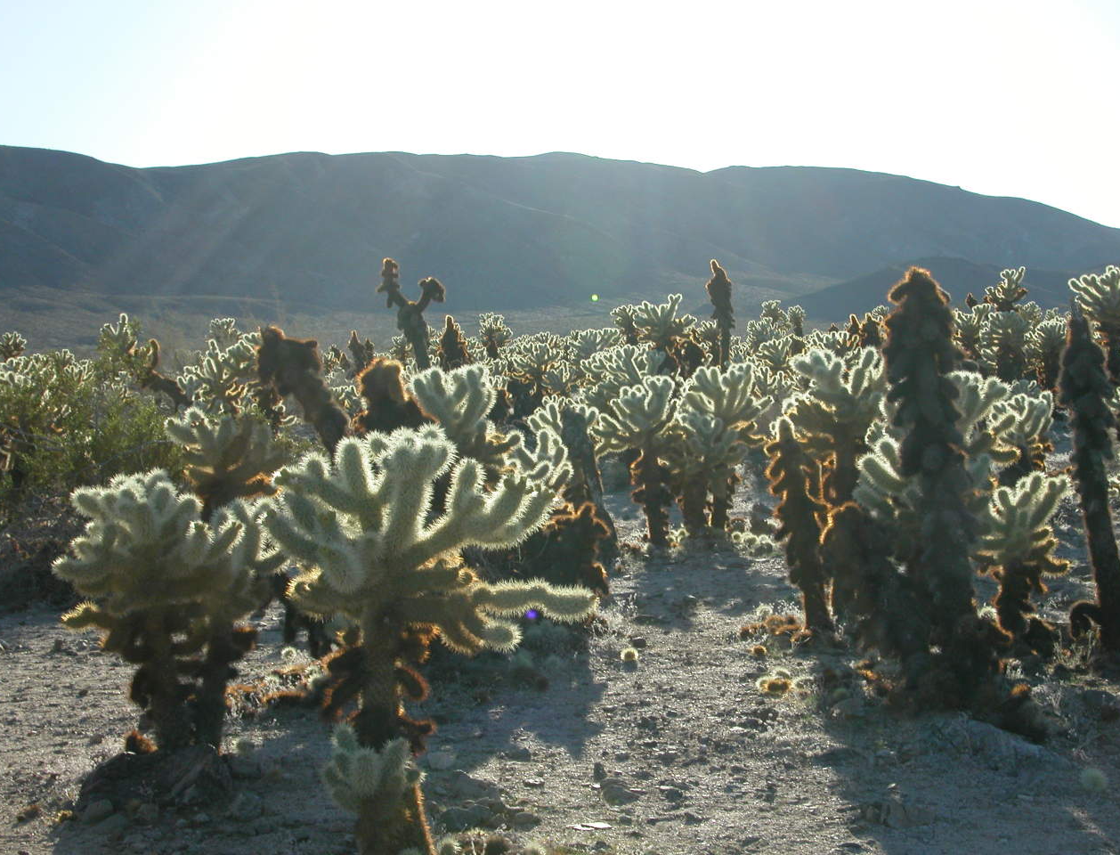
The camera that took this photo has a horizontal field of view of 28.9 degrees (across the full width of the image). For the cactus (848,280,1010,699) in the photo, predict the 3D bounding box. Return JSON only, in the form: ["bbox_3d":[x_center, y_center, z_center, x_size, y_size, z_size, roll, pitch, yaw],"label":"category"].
[{"bbox_3d":[1.518,0.245,9.000,0.660,1.790,0.580,0,2,0],"label":"cactus"}]

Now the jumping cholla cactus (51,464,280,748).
[{"bbox_3d":[-1.181,0.550,6.500,0.651,0.825,0.580,0,3,0],"label":"jumping cholla cactus"}]

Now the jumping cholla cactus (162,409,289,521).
[{"bbox_3d":[-1.840,0.386,12.000,0.680,1.020,0.660,0,2,0],"label":"jumping cholla cactus"}]

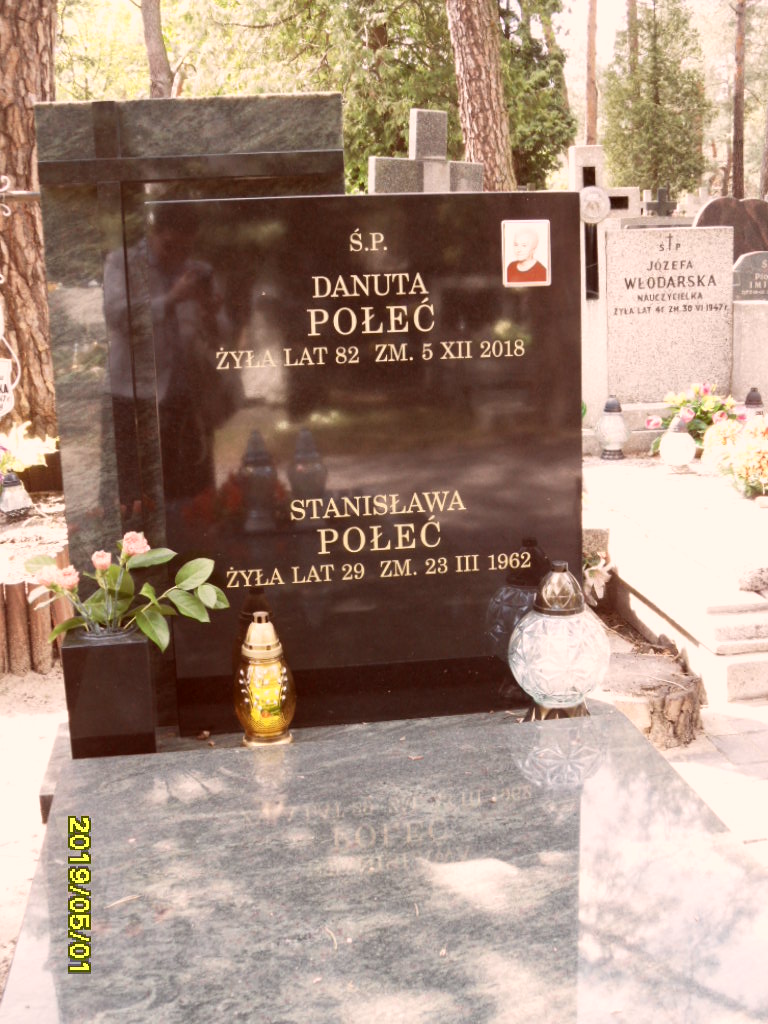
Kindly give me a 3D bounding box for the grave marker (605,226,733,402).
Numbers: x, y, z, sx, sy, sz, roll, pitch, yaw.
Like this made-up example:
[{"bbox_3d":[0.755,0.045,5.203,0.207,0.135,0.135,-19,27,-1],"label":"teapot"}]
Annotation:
[{"bbox_3d":[1.354,-0.935,5.672,0.618,0.808,0.100,-3,12,-7],"label":"grave marker"}]

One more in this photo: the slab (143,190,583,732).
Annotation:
[{"bbox_3d":[-0.016,-0.080,2.230,0.782,0.988,0.060,-3,12,-7],"label":"slab"}]

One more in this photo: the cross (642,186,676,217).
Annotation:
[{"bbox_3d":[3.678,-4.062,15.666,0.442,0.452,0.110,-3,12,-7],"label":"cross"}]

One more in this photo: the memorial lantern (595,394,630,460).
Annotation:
[{"bbox_3d":[1.052,-0.390,5.434,0.160,0.278,0.160,-3,12,-7],"label":"memorial lantern"}]

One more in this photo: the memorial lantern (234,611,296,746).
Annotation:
[{"bbox_3d":[-0.217,0.306,2.158,0.112,0.256,0.112,-3,12,-7],"label":"memorial lantern"}]

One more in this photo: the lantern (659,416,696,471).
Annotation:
[{"bbox_3d":[1.284,-0.300,5.176,0.159,0.220,0.159,-3,12,-7],"label":"lantern"}]

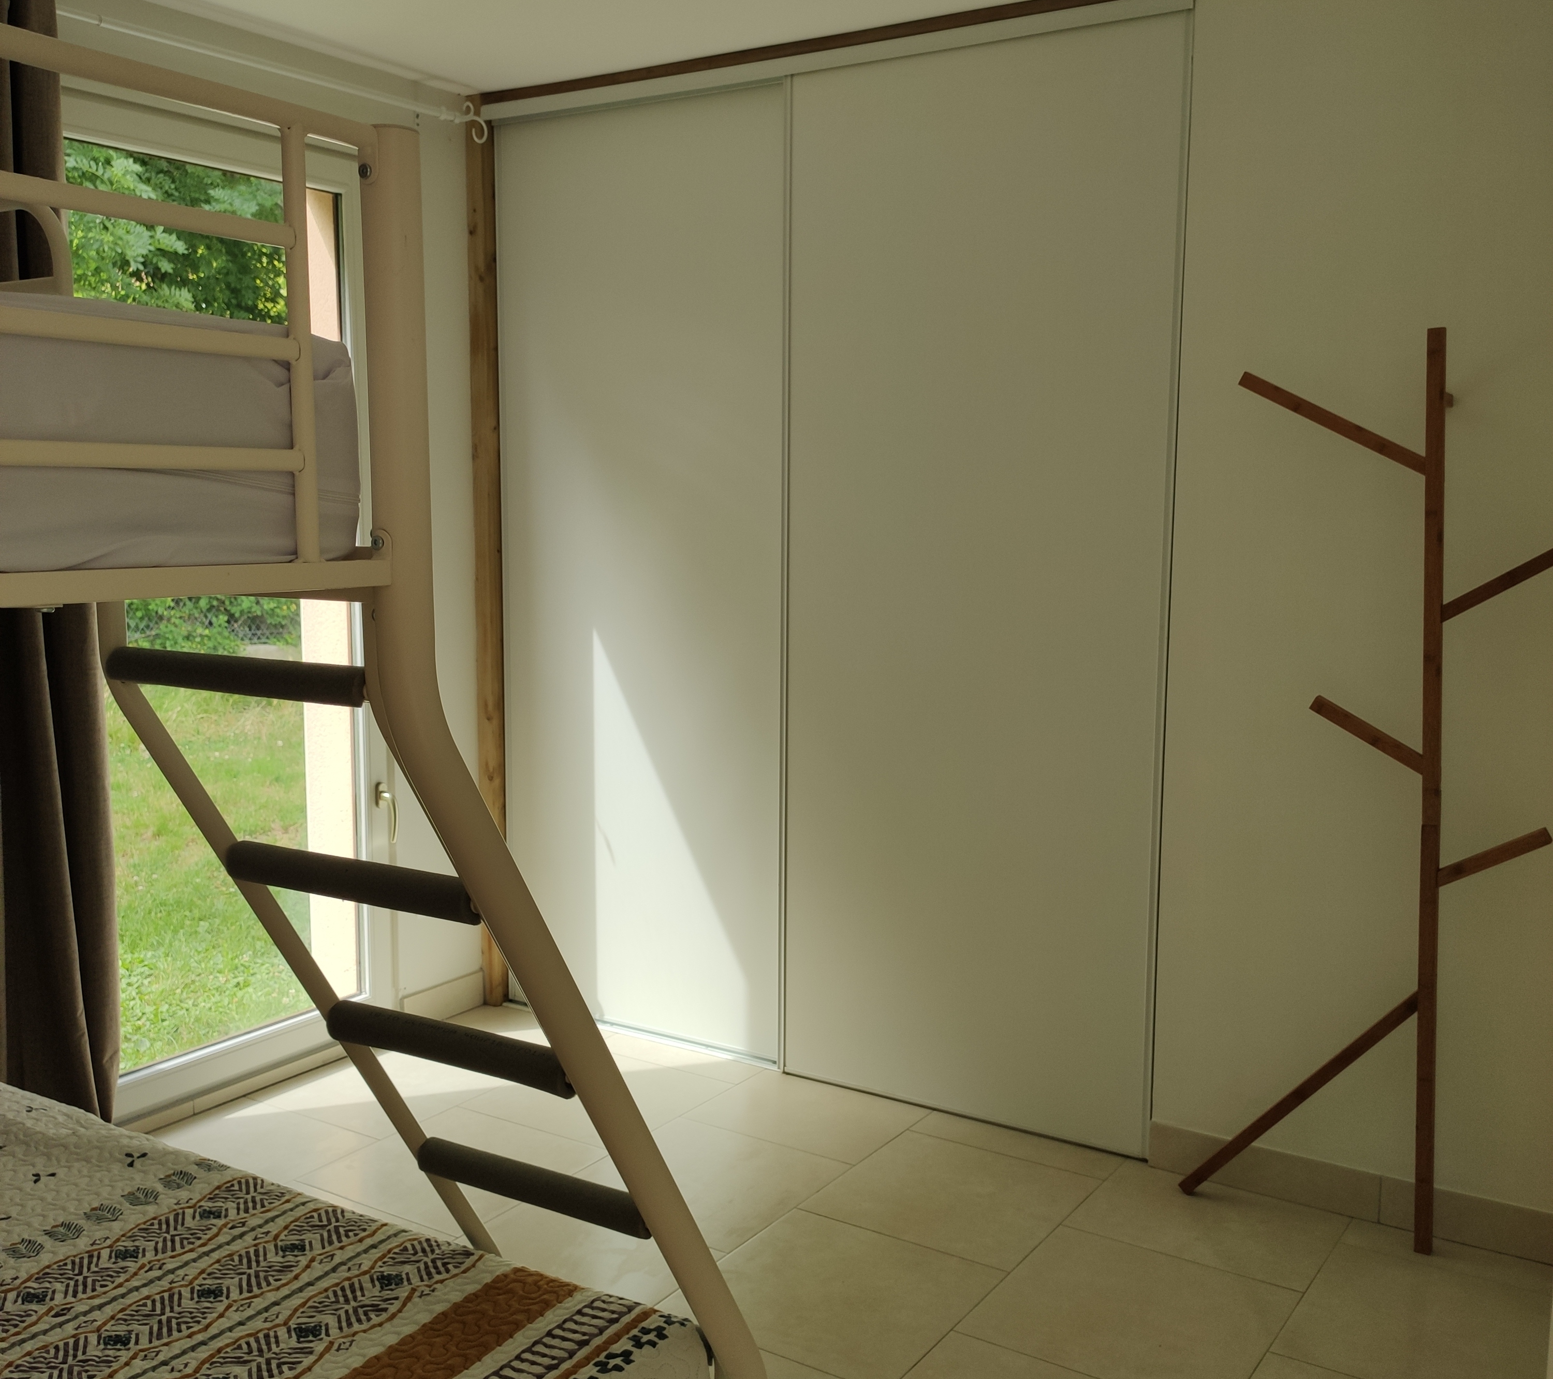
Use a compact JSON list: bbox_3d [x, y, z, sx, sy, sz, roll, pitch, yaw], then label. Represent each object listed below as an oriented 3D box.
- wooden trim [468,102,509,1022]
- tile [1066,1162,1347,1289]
[{"bbox_3d":[-0.757,-0.324,4.117,0.055,2.383,0.060,5,9,33],"label":"wooden trim"},{"bbox_3d":[0.836,1.032,3.009,0.460,0.010,0.351,5,9,33],"label":"tile"}]

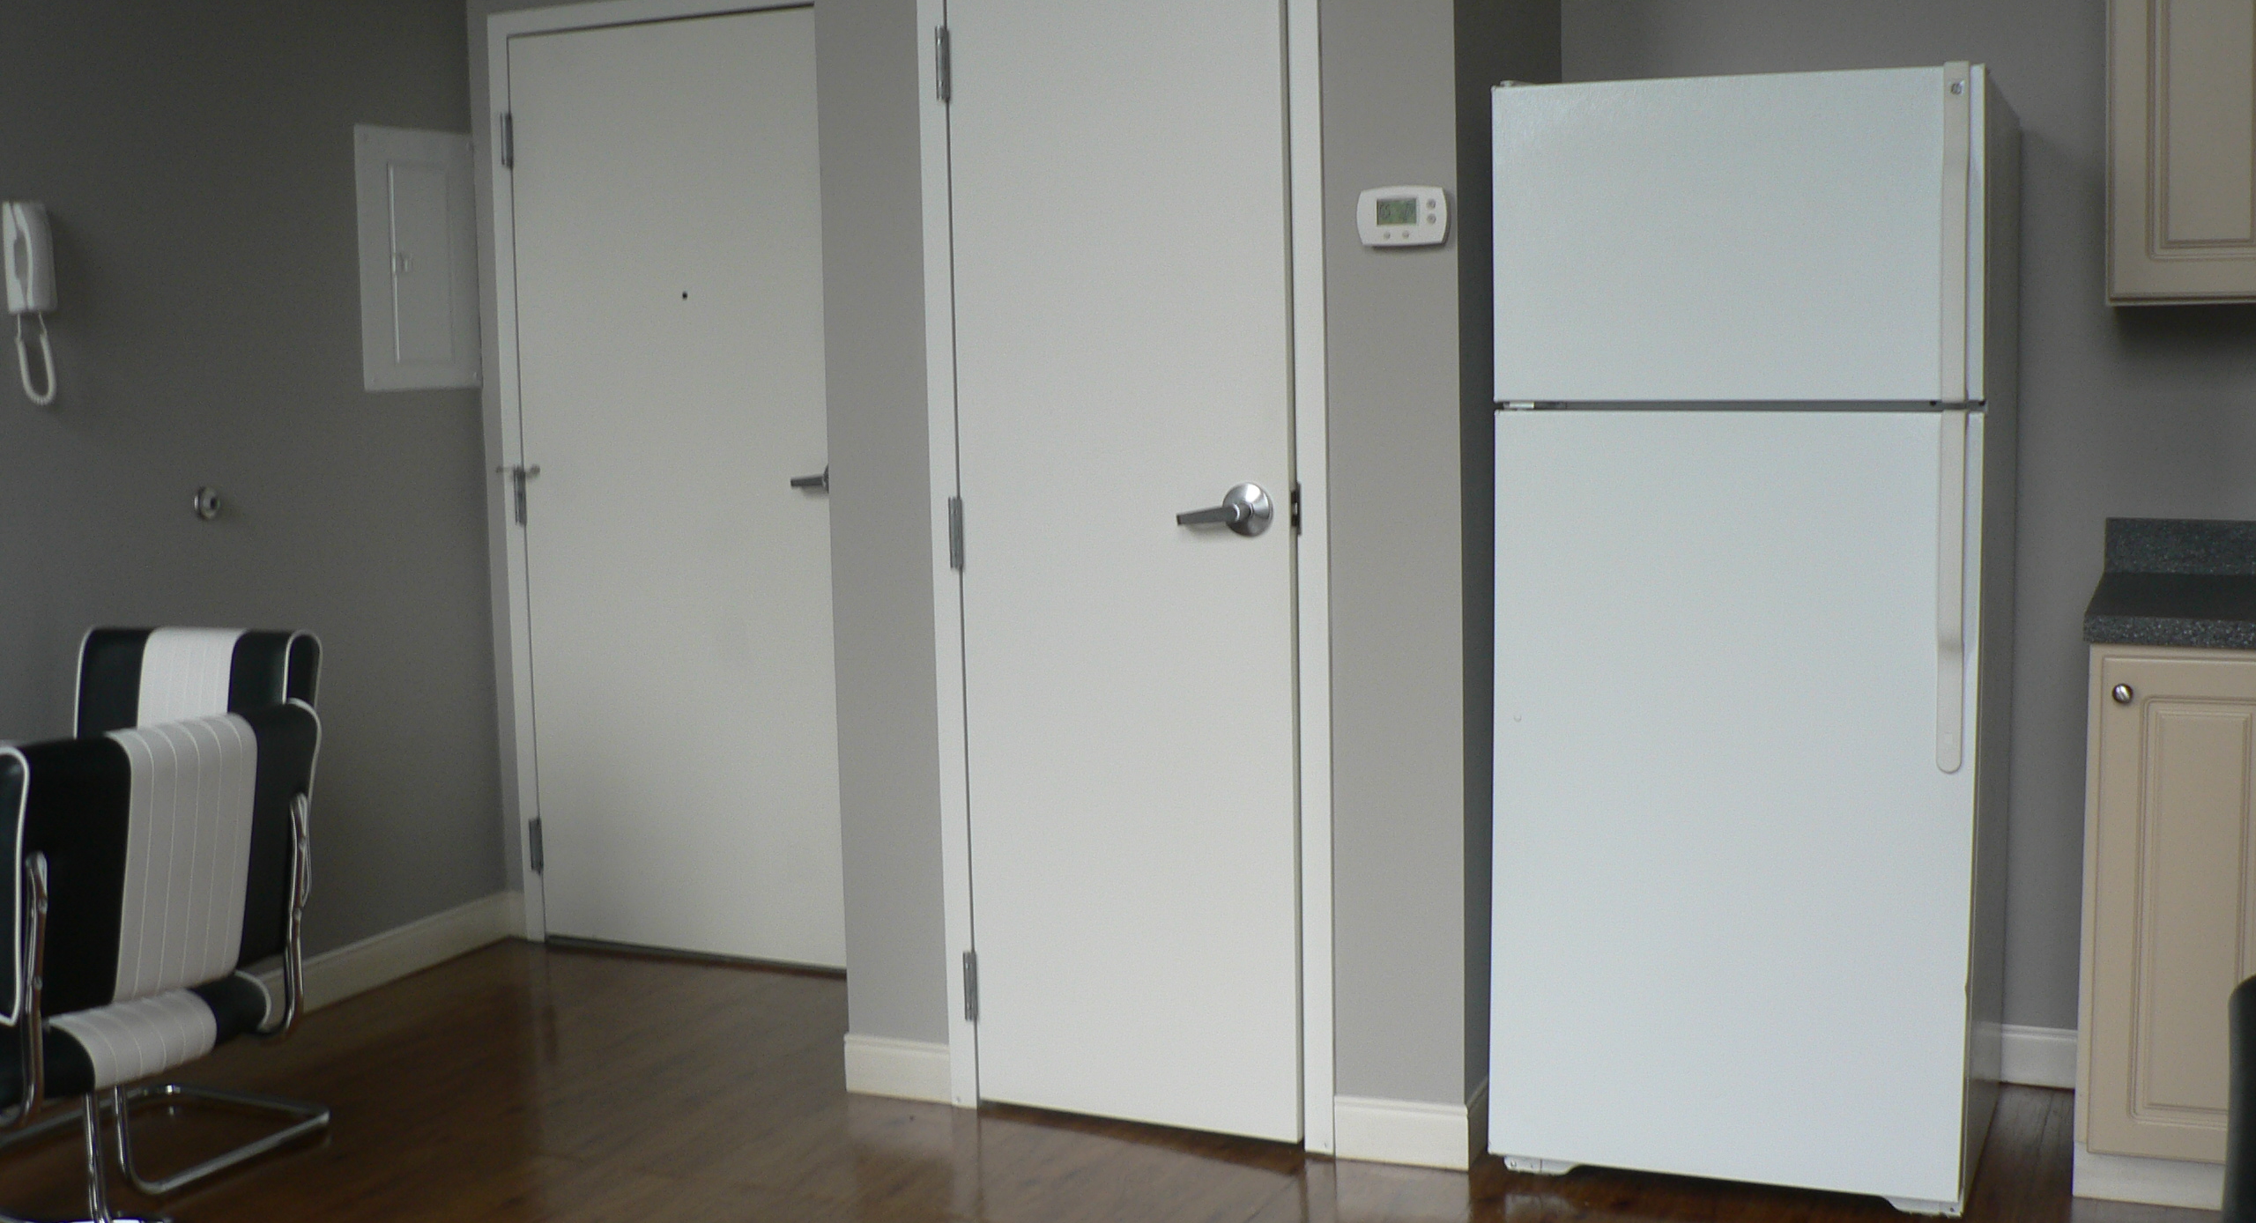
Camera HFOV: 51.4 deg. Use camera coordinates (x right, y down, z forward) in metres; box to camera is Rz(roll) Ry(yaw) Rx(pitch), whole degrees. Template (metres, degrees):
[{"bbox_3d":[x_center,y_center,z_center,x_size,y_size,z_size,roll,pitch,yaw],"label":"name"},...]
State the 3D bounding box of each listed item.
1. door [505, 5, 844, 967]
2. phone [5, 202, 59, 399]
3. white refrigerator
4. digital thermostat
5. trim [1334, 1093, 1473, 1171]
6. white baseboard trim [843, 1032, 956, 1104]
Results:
[{"bbox_3d":[-0.928,-0.248,5.051,0.910,2.030,0.045,2,7,24],"label":"door"},{"bbox_3d":[-1.896,-0.534,4.062,0.070,0.364,0.058,2,7,24],"label":"phone"},{"bbox_3d":[1.031,0.027,3.817,0.745,1.715,0.715,2,7,24],"label":"white refrigerator"},{"bbox_3d":[0.427,-0.609,3.618,0.144,0.090,0.033,2,7,24],"label":"digital thermostat"},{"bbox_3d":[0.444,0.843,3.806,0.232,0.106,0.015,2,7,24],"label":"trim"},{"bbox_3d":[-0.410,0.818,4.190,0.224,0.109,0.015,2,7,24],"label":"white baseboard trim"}]

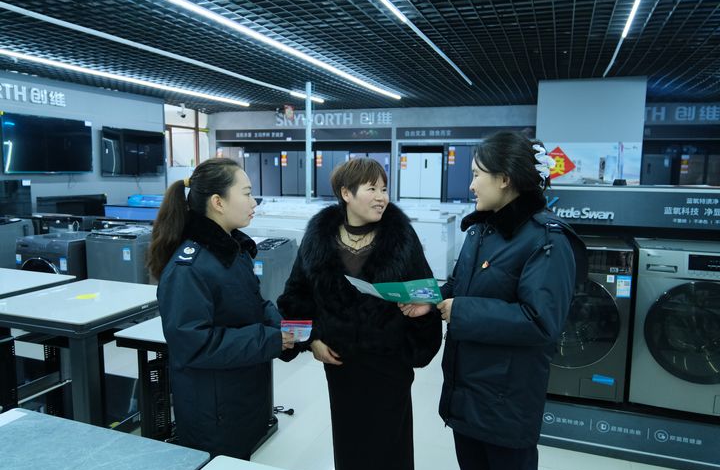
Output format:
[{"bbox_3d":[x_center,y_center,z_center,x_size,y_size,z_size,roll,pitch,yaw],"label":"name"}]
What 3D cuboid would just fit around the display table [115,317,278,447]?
[{"bbox_3d":[-0.801,0.828,2.890,0.570,0.750,0.835,3,8,20],"label":"display table"}]

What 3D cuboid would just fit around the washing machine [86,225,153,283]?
[{"bbox_3d":[-2.095,0.453,4.900,0.569,0.955,0.570,3,8,20],"label":"washing machine"}]

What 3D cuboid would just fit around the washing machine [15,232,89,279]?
[{"bbox_3d":[-2.816,0.448,5.083,0.600,0.880,0.600,3,8,16],"label":"washing machine"}]

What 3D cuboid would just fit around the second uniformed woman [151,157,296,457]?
[{"bbox_3d":[-0.476,0.540,1.790,0.450,1.610,0.470,3,8,20],"label":"second uniformed woman"}]

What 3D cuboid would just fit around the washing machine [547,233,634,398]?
[{"bbox_3d":[1.272,0.457,3.188,0.597,0.852,0.610,3,8,20],"label":"washing machine"}]

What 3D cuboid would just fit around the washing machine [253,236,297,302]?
[{"bbox_3d":[-0.840,0.525,4.367,0.565,0.970,0.550,3,8,20],"label":"washing machine"}]

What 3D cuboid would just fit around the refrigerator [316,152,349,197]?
[{"bbox_3d":[-0.490,-1.000,12.062,0.792,1.830,0.680,3,8,20],"label":"refrigerator"}]

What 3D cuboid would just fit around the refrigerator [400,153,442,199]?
[{"bbox_3d":[1.404,-0.857,11.359,0.893,1.810,0.680,3,8,20],"label":"refrigerator"}]

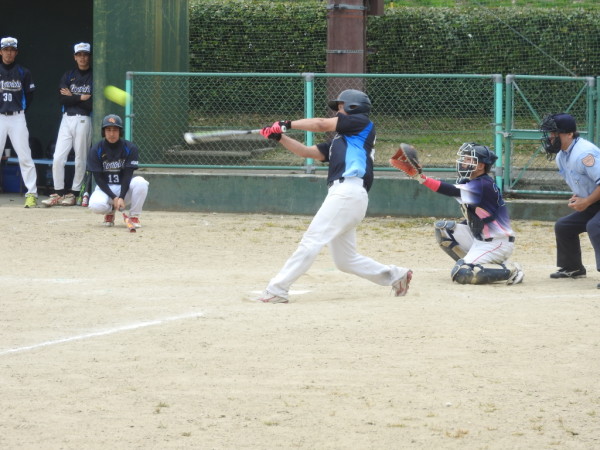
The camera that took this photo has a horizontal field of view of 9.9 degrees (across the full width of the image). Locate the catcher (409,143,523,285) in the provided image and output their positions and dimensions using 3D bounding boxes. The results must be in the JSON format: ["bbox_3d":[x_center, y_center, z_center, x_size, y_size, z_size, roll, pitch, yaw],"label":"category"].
[{"bbox_3d":[1.347,-0.100,28.208,0.880,1.135,0.660,0,4,-6],"label":"catcher"}]

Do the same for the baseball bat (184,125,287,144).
[{"bbox_3d":[-0.495,-0.694,26.635,0.831,0.060,0.060,-6,0,-23],"label":"baseball bat"}]

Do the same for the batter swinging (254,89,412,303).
[{"bbox_3d":[0.259,-0.243,26.841,1.120,1.621,0.640,-1,4,-10],"label":"batter swinging"}]

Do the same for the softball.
[{"bbox_3d":[-1.297,-0.915,24.500,0.097,0.097,0.097,0,4,0],"label":"softball"}]

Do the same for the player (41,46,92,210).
[{"bbox_3d":[-2.474,-1.078,37.286,0.570,1.757,0.420,0,4,5],"label":"player"}]

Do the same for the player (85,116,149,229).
[{"bbox_3d":[-1.819,-0.548,34.560,0.620,1.098,0.740,0,4,-1],"label":"player"}]

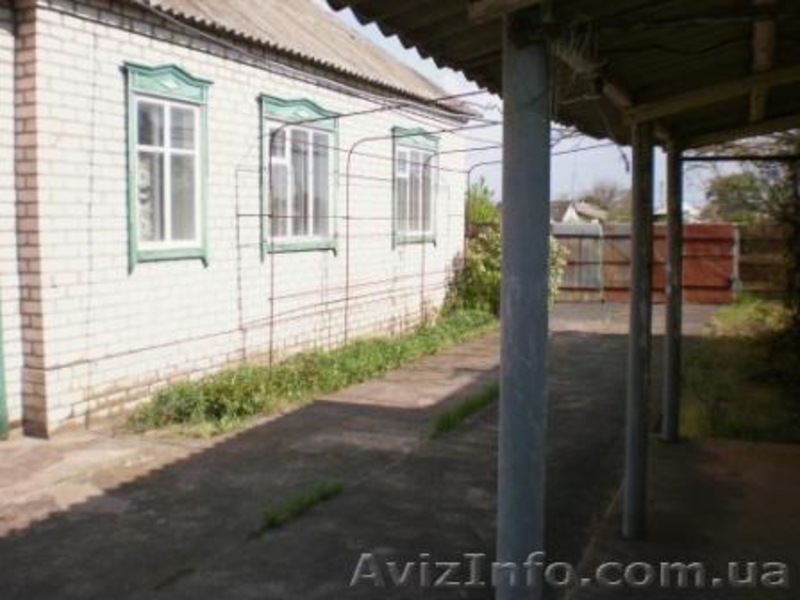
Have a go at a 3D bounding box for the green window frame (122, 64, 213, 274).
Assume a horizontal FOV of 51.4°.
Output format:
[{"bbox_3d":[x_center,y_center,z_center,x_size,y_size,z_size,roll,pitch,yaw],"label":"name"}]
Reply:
[{"bbox_3d":[-1.992,-1.117,7.284,0.100,1.688,1.095,3,6,23],"label":"green window frame"}]

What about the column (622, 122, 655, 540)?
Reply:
[{"bbox_3d":[1.186,0.170,4.106,0.109,2.060,0.109,3,6,23],"label":"column"}]

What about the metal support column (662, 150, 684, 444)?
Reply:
[{"bbox_3d":[1.950,-0.028,5.911,0.109,2.085,0.109,3,6,23],"label":"metal support column"}]

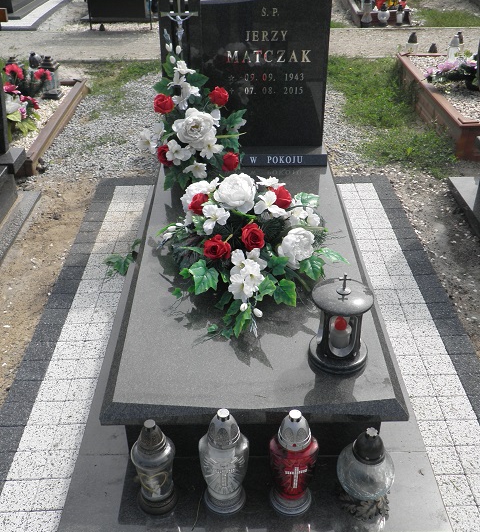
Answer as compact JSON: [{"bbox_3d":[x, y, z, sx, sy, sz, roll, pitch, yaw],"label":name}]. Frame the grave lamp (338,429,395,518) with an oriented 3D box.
[{"bbox_3d":[0.321,0.508,1.501,0.146,0.251,0.146,-1,34,0],"label":"grave lamp"}]

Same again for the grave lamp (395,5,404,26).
[{"bbox_3d":[1.773,-2.784,6.552,0.085,0.208,0.085,-1,33,0],"label":"grave lamp"}]

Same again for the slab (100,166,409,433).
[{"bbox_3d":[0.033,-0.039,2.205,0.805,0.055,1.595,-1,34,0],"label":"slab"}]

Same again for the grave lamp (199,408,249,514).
[{"bbox_3d":[-0.040,0.482,1.490,0.126,0.311,0.126,-1,34,0],"label":"grave lamp"}]

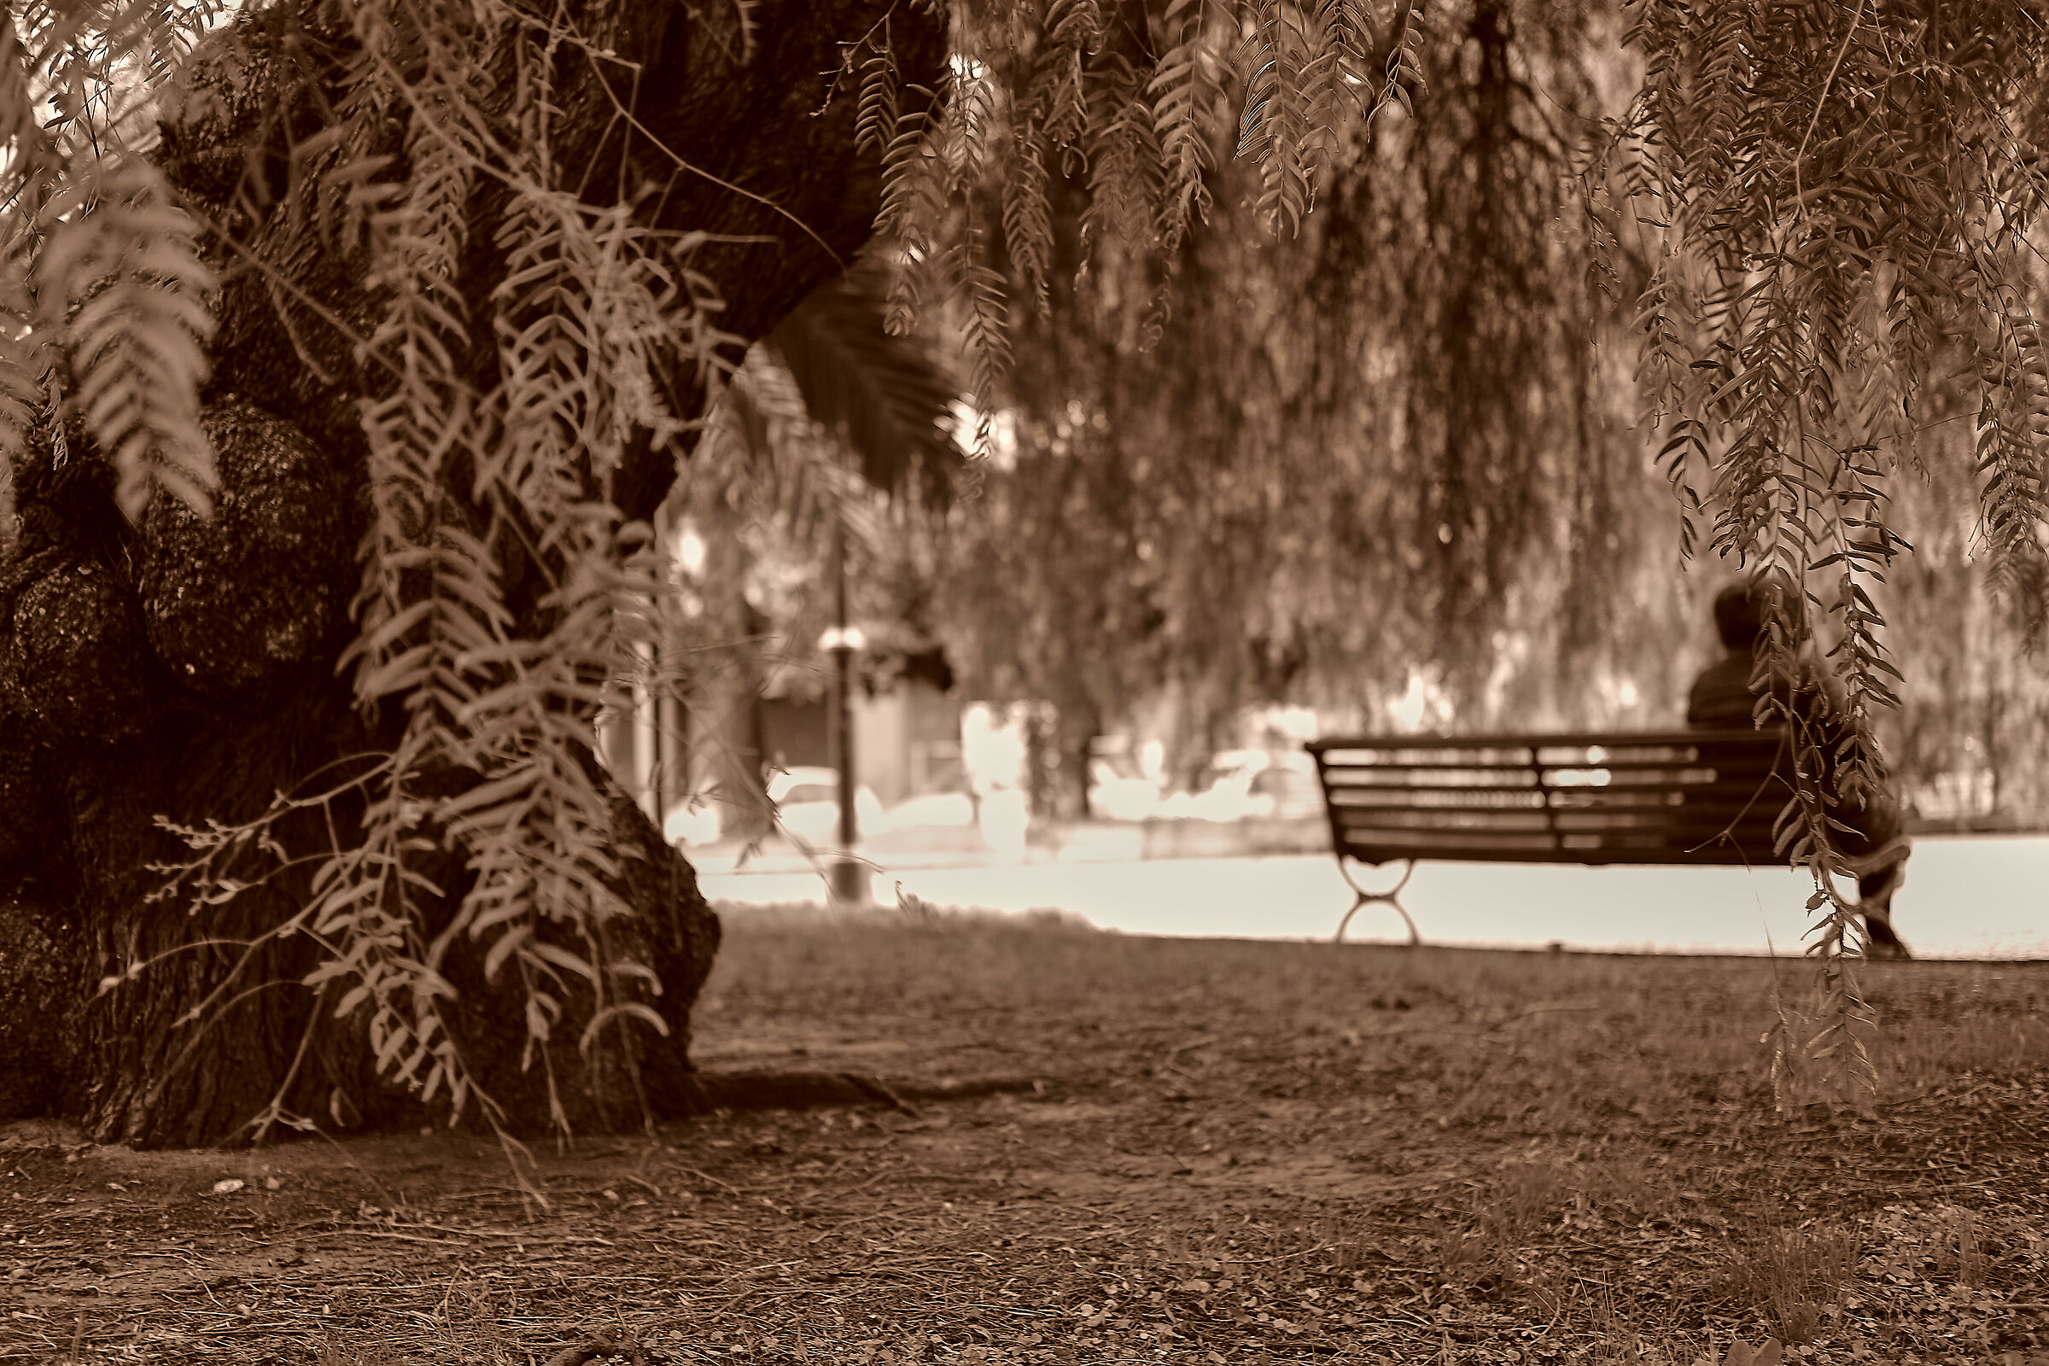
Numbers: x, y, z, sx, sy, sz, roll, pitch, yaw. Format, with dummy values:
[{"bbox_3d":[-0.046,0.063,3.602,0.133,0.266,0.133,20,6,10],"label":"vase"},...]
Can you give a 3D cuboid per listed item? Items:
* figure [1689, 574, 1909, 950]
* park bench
[{"bbox_3d":[2.725,0.316,10.586,0.800,1.300,0.520,2,-3,-41],"label":"figure"},{"bbox_3d":[2.107,0.593,11.137,0.689,0.790,2.292,2,-3,-41],"label":"park bench"}]

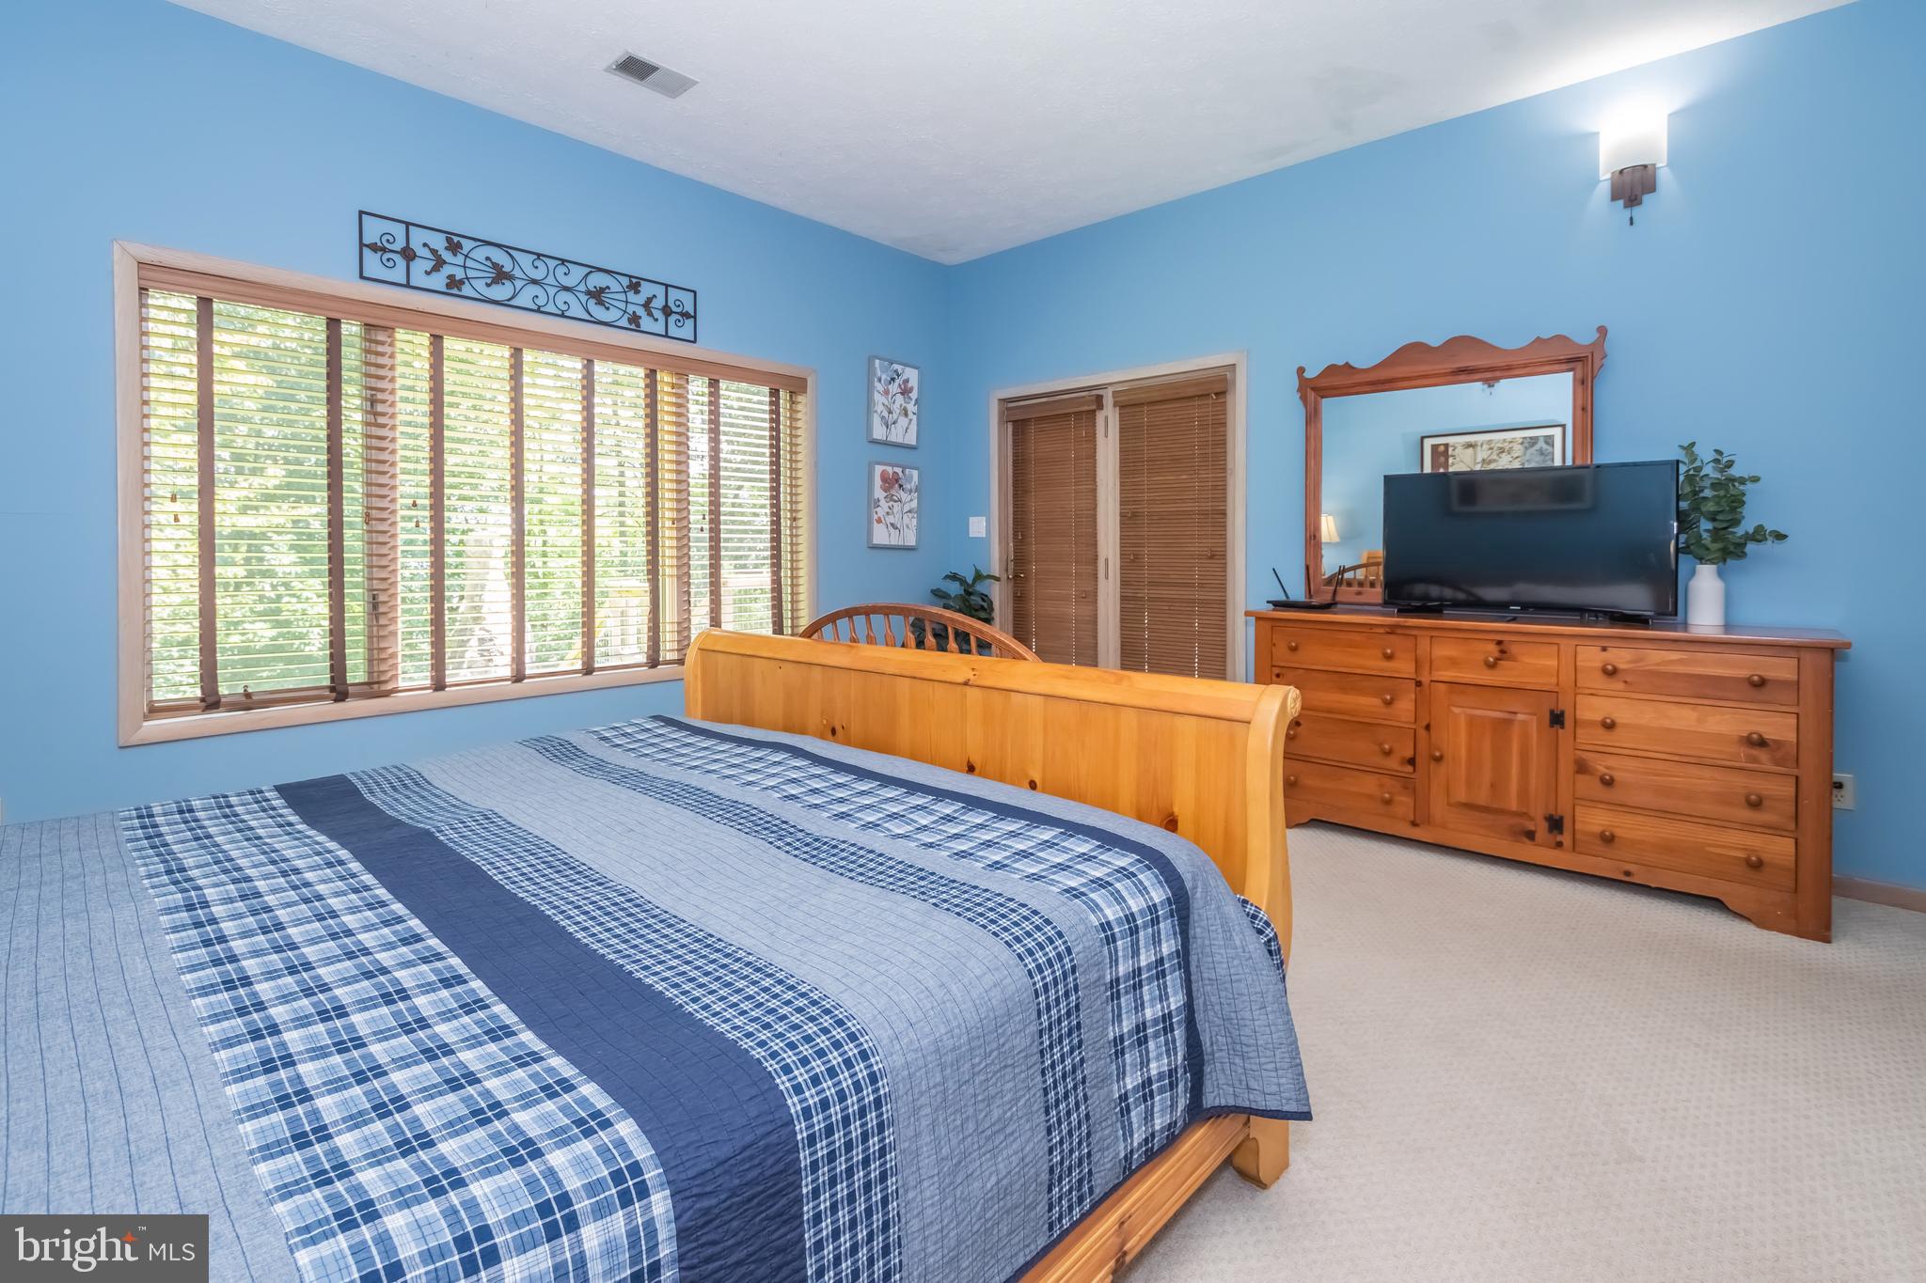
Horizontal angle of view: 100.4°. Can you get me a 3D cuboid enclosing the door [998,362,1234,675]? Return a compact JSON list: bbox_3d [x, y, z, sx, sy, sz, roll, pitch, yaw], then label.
[{"bbox_3d":[0.831,-0.387,4.586,1.492,2.147,0.098,4,6,42],"label":"door"}]

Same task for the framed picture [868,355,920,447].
[{"bbox_3d":[-0.407,-1.457,4.923,0.030,0.516,0.392,4,6,42],"label":"framed picture"}]

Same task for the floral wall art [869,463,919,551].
[{"bbox_3d":[-0.409,-0.830,4.926,0.030,0.519,0.392,4,6,42],"label":"floral wall art"}]

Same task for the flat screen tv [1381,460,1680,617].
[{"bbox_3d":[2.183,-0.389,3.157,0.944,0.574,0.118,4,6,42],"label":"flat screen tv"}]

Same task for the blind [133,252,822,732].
[{"bbox_3d":[-1.810,-0.589,3.595,0.079,1.553,2.617,4,6,42],"label":"blind"}]

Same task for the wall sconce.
[{"bbox_3d":[2.569,-1.815,3.084,0.198,0.386,0.093,4,6,42],"label":"wall sconce"}]

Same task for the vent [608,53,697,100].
[{"bbox_3d":[-1.225,-2.225,3.174,0.198,0.021,0.289,4,6,42],"label":"vent"}]

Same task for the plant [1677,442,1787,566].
[{"bbox_3d":[2.724,-0.492,2.861,0.301,0.448,0.265,4,6,42],"label":"plant"}]

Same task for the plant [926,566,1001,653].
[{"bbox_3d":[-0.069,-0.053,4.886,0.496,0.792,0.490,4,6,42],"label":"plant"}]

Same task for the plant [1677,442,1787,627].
[{"bbox_3d":[2.724,-0.387,2.861,0.301,0.657,0.265,4,6,42],"label":"plant"}]

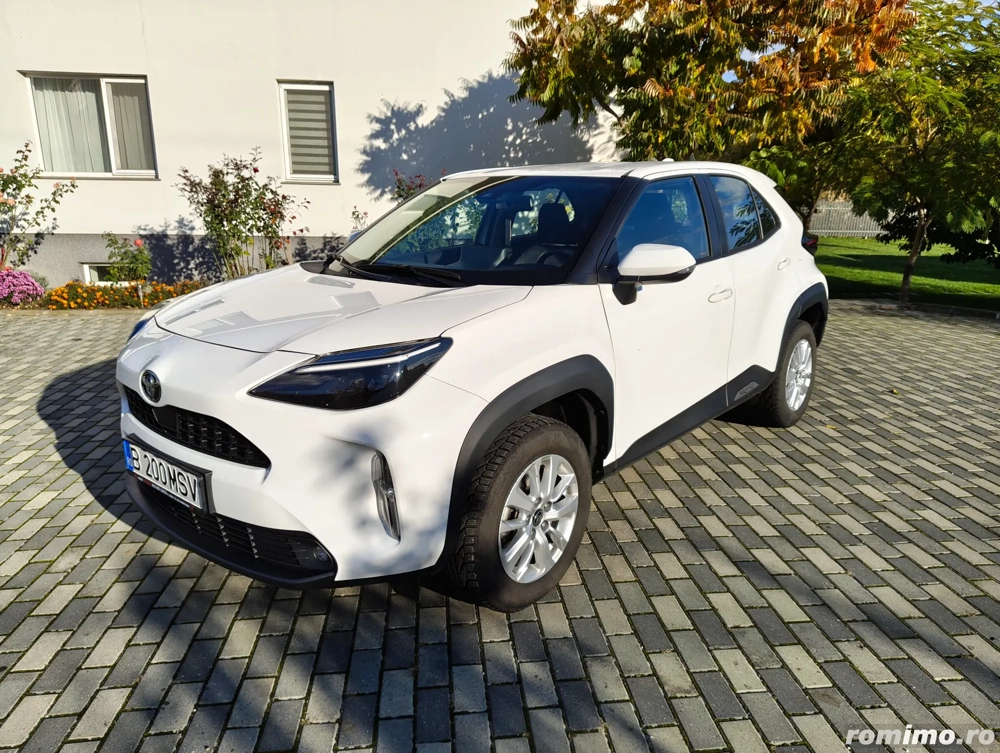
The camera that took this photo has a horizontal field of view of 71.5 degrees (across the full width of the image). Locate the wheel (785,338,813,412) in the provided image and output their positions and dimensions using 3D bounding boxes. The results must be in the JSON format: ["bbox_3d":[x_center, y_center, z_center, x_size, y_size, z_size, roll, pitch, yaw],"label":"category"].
[{"bbox_3d":[1.752,-0.015,4.235,0.170,0.440,0.440,11,18,39],"label":"wheel"}]

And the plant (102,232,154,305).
[{"bbox_3d":[-5.391,-1.565,10.075,0.730,1.000,0.650,0,14,0],"label":"plant"}]

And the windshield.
[{"bbox_3d":[-0.133,-0.673,3.048,1.360,0.110,0.770,11,51,39],"label":"windshield"}]

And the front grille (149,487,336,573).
[{"bbox_3d":[-0.985,0.436,2.293,1.200,0.200,0.170,11,18,39],"label":"front grille"}]

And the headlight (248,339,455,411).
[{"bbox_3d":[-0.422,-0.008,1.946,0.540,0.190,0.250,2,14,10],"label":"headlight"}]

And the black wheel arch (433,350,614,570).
[{"bbox_3d":[0.099,0.210,2.234,0.140,0.510,0.870,11,18,39],"label":"black wheel arch"}]

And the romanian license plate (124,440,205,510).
[{"bbox_3d":[-1.061,0.303,2.170,0.520,0.115,0.025,11,18,39],"label":"romanian license plate"}]

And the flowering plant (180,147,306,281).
[{"bbox_3d":[-3.771,-2.187,10.168,1.870,2.140,1.300,0,14,0],"label":"flowering plant"}]

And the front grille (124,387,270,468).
[{"bbox_3d":[-1.013,0.128,2.186,0.870,0.150,0.130,11,18,39],"label":"front grille"}]

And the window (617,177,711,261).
[{"bbox_3d":[0.691,-0.668,2.955,0.060,0.410,0.860,-17,-1,43],"label":"window"}]

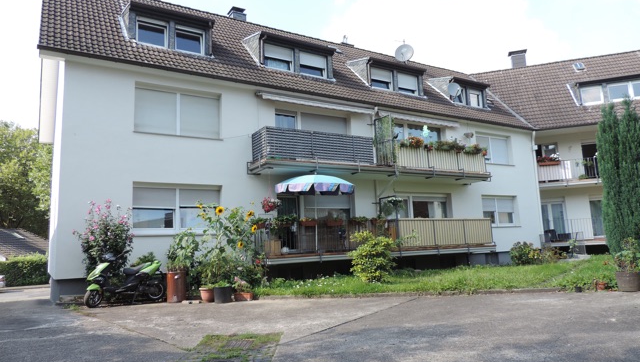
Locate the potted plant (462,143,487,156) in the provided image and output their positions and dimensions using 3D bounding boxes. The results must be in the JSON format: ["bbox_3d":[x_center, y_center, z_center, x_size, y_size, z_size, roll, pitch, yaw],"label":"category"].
[{"bbox_3d":[6.010,-1.210,17.133,1.150,0.450,0.340,3,-8,-31],"label":"potted plant"}]

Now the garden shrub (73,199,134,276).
[{"bbox_3d":[-5.120,1.642,10.542,1.400,2.350,1.300,3,-8,-31],"label":"garden shrub"}]

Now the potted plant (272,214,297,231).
[{"bbox_3d":[-0.997,1.169,12.524,0.750,0.470,0.320,3,-8,-31],"label":"potted plant"}]

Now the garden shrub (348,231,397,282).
[{"bbox_3d":[1.533,2.217,13.016,1.380,1.437,1.300,-3,-8,6],"label":"garden shrub"}]

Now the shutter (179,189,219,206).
[{"bbox_3d":[-3.409,0.493,12.647,1.169,0.469,0.060,3,-9,-31],"label":"shutter"}]

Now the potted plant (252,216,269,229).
[{"bbox_3d":[-1.673,1.165,12.531,0.270,0.370,0.780,3,-9,-31],"label":"potted plant"}]

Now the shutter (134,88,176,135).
[{"bbox_3d":[-4.558,-1.894,12.324,1.136,1.288,0.060,3,-9,-31],"label":"shutter"}]

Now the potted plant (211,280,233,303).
[{"bbox_3d":[-2.232,2.518,10.158,0.450,0.510,0.440,3,-8,-31],"label":"potted plant"}]

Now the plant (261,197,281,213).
[{"bbox_3d":[-1.405,0.696,12.596,0.530,0.440,0.500,-1,-7,0],"label":"plant"}]

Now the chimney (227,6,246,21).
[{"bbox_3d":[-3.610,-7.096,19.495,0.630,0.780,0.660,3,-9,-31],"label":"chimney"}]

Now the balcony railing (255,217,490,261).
[{"bbox_3d":[2.336,1.867,15.213,9.500,1.040,1.150,3,-8,-31],"label":"balcony railing"}]

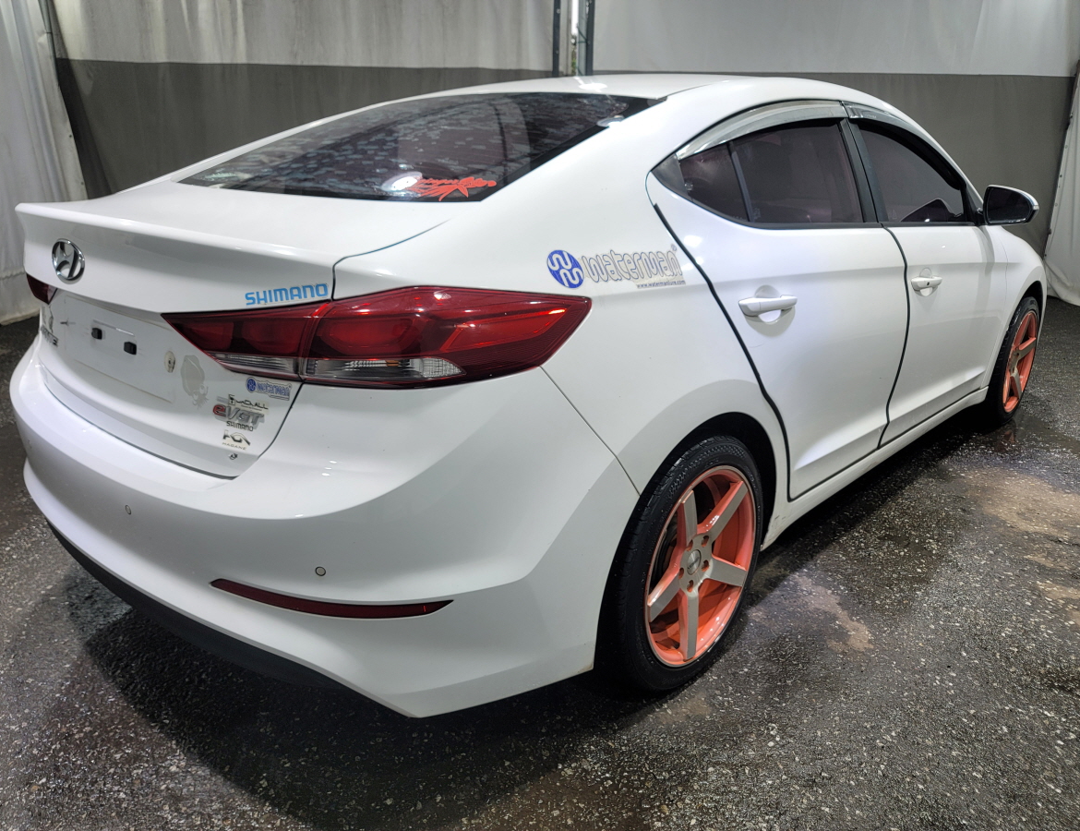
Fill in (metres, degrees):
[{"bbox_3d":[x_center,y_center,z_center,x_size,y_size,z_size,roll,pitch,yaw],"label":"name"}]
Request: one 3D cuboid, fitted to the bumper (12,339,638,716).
[{"bbox_3d":[-0.704,0.084,1.885,1.780,0.680,0.710,16,24,41],"label":"bumper"}]

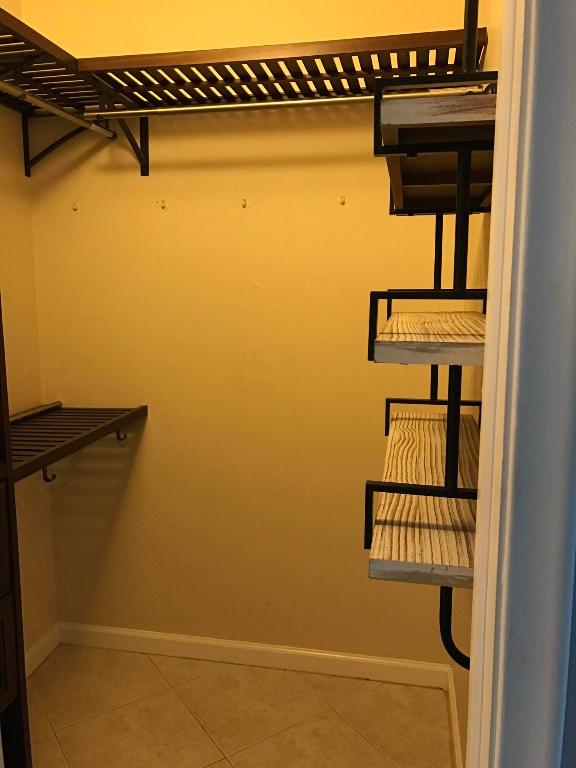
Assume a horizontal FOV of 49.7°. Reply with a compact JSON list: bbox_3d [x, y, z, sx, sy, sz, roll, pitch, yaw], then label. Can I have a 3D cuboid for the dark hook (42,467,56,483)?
[{"bbox_3d":[-0.706,0.267,1.840,0.042,0.052,0.012,2,9,11],"label":"dark hook"}]

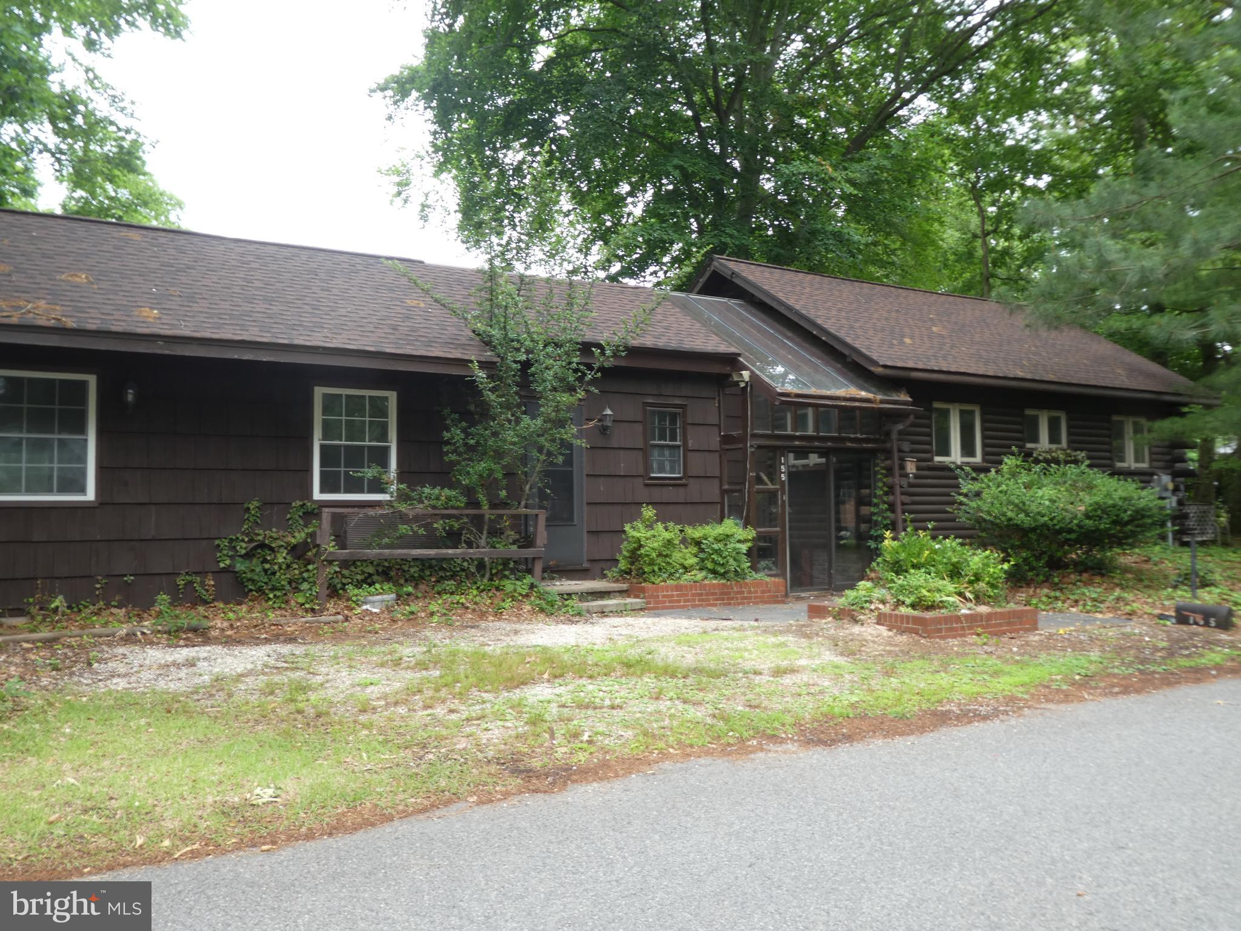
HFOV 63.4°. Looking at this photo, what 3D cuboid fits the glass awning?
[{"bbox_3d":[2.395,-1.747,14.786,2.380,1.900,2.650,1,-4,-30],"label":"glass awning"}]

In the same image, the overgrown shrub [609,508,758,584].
[{"bbox_3d":[0.877,1.016,12.752,1.950,0.950,1.100,1,-3,-31],"label":"overgrown shrub"}]

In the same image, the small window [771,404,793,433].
[{"bbox_3d":[2.241,-0.649,13.845,0.381,0.403,0.060,1,-3,-31],"label":"small window"}]

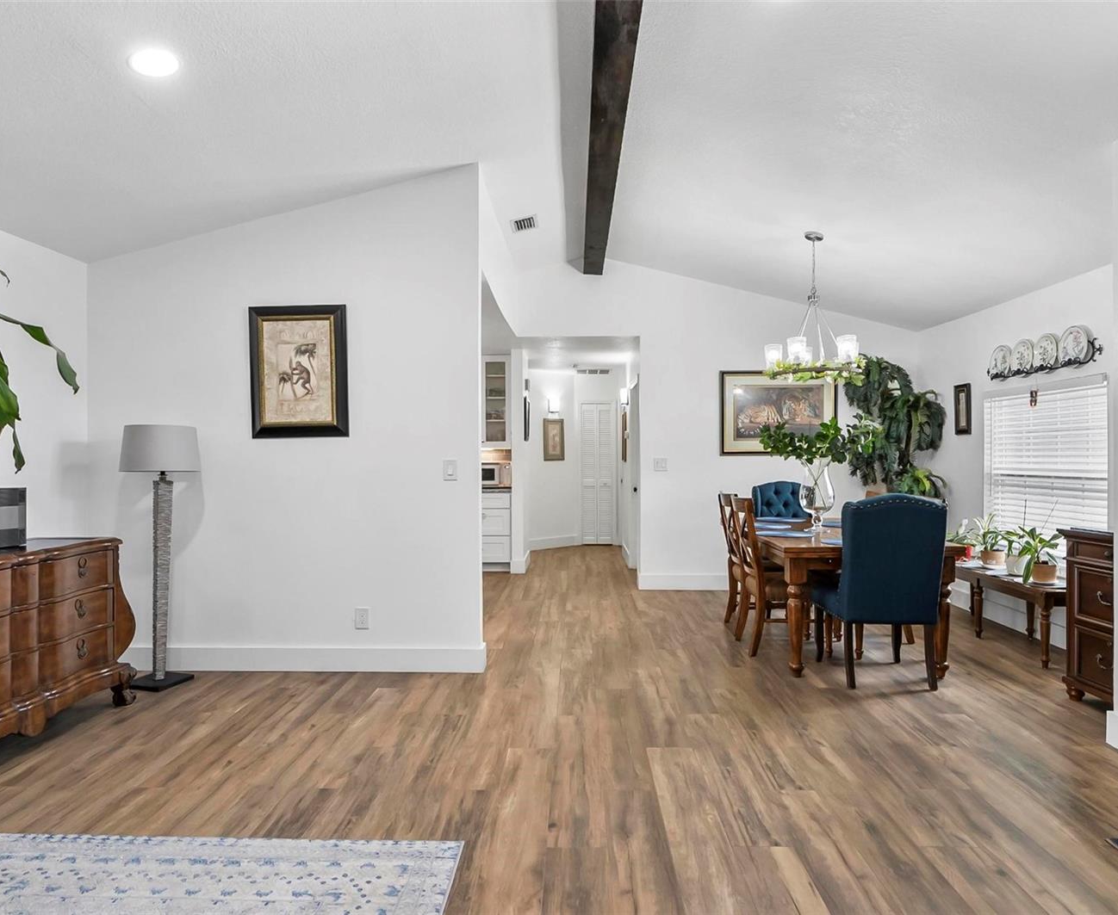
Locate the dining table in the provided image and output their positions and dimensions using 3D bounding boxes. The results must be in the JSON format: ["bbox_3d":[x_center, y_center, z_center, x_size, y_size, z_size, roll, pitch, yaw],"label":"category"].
[{"bbox_3d":[1.800,0.885,4.800,1.035,0.760,1.770,0,0,0],"label":"dining table"}]

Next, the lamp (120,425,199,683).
[{"bbox_3d":[-2.244,0.537,3.875,0.402,1.436,0.402,0,0,9],"label":"lamp"}]

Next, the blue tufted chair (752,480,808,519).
[{"bbox_3d":[1.985,0.738,5.800,0.570,1.050,0.660,0,0,0],"label":"blue tufted chair"}]

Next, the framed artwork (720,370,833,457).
[{"bbox_3d":[2.076,-0.421,6.506,1.114,0.803,0.040,0,0,1],"label":"framed artwork"}]

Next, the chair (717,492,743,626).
[{"bbox_3d":[1.485,0.758,5.003,0.562,0.994,0.472,0,0,1],"label":"chair"}]

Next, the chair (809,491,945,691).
[{"bbox_3d":[1.825,0.728,3.946,0.532,1.054,0.653,0,0,3],"label":"chair"}]

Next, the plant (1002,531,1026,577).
[{"bbox_3d":[3.037,0.631,4.550,0.210,0.310,0.210,0,0,0],"label":"plant"}]

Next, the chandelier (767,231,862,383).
[{"bbox_3d":[1.798,-1.054,4.869,0.653,1.094,0.653,0,0,1],"label":"chandelier"}]

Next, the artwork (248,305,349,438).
[{"bbox_3d":[-1.526,-0.504,4.036,0.562,0.768,0.035,-1,0,1],"label":"artwork"}]

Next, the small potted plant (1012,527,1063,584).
[{"bbox_3d":[2.990,0.612,4.300,0.290,0.345,0.290,0,0,0],"label":"small potted plant"}]

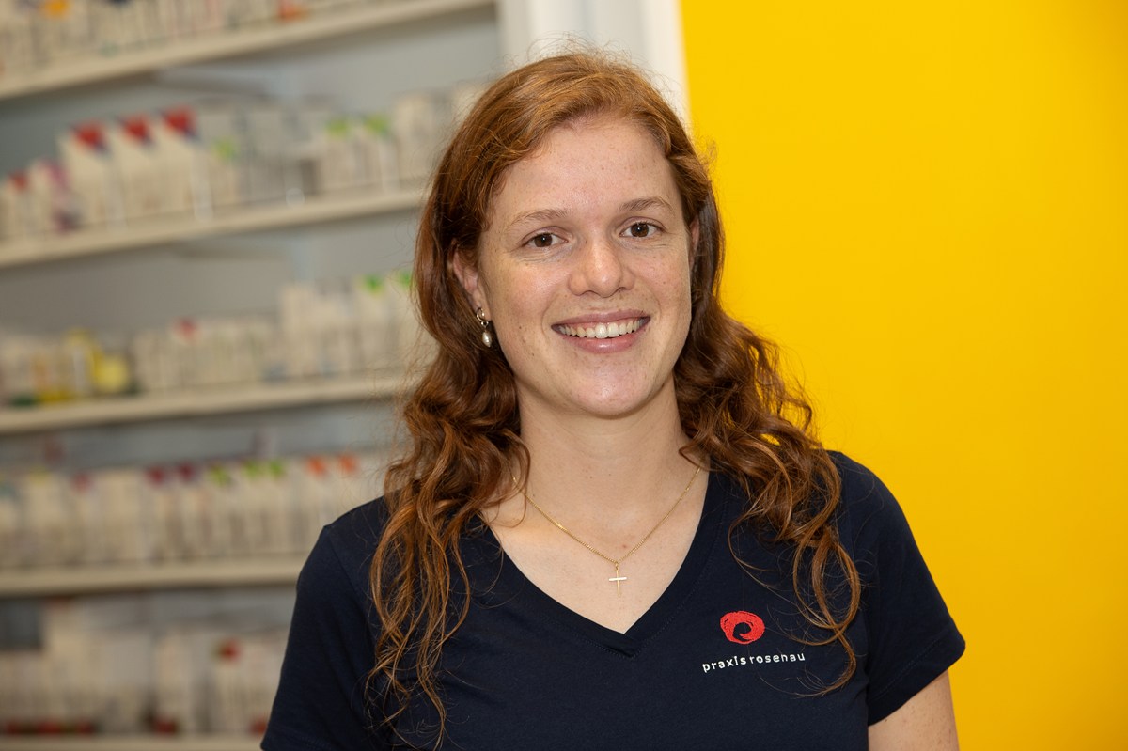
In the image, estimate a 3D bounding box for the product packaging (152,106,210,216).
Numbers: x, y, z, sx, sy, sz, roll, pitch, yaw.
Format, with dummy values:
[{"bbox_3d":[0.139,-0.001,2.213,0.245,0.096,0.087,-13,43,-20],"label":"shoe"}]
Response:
[{"bbox_3d":[-0.443,-0.257,4.576,0.076,0.121,0.045,-5,0,42],"label":"product packaging"}]

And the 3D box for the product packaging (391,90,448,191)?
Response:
[{"bbox_3d":[-0.149,-0.267,4.313,0.066,0.104,0.045,-5,0,42],"label":"product packaging"}]

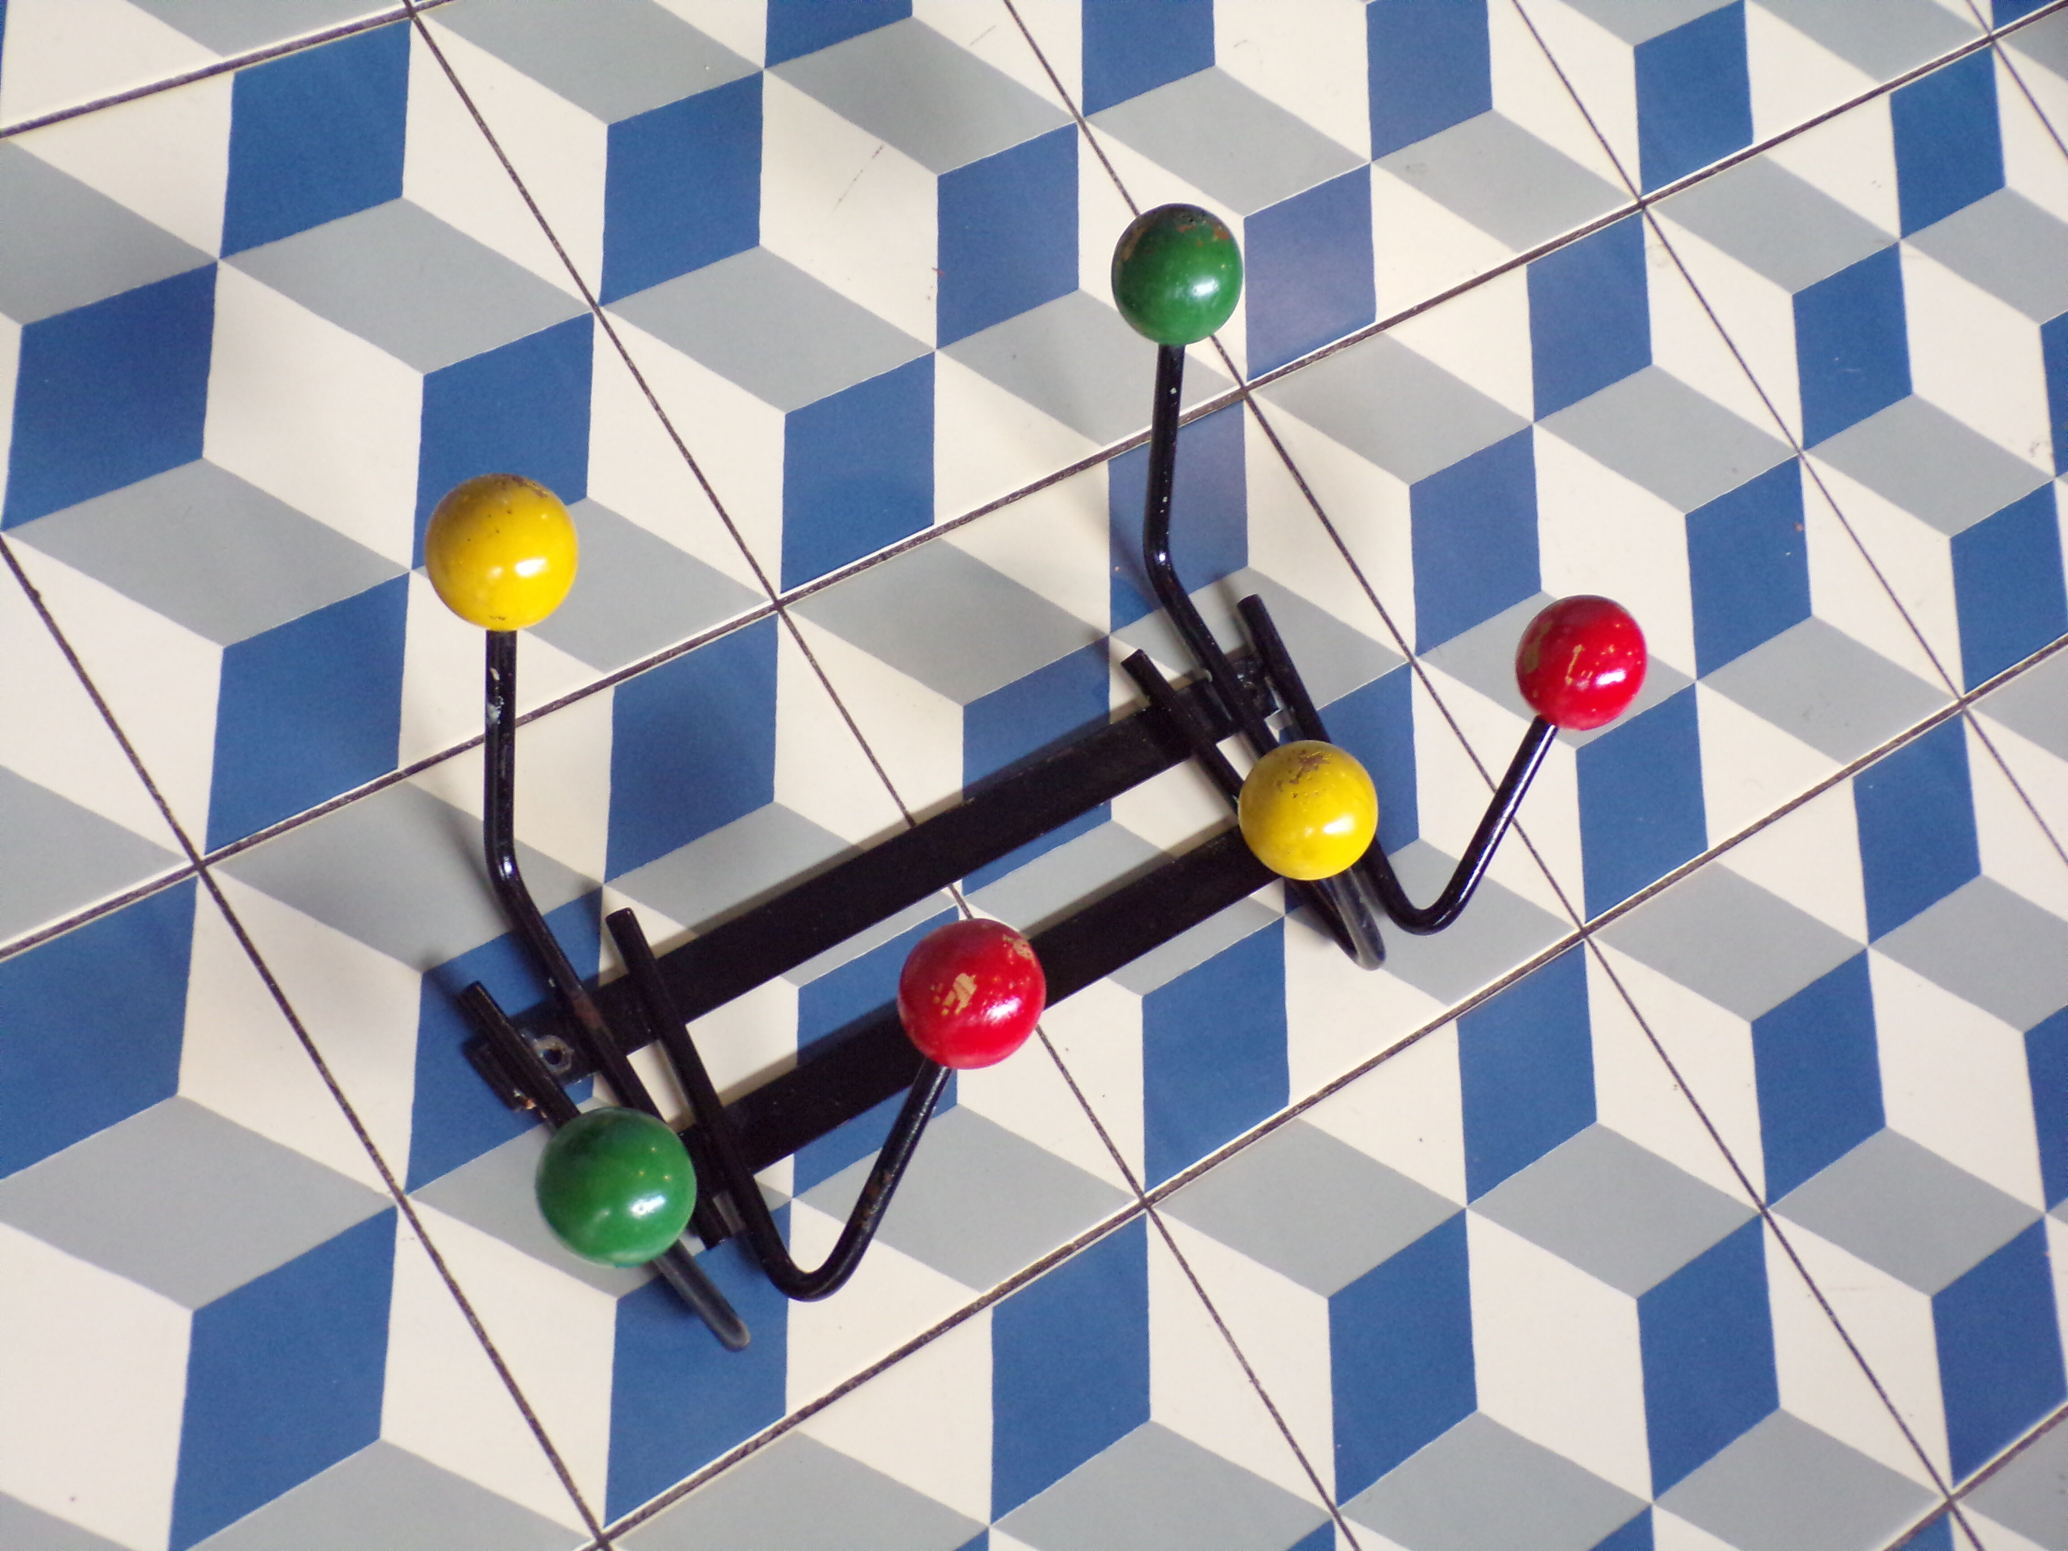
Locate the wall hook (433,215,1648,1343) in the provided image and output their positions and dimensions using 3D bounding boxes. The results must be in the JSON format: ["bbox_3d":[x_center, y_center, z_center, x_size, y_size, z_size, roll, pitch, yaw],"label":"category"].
[{"bbox_3d":[-0.015,-0.012,1.080,0.400,0.100,0.225,-27,83,-36],"label":"wall hook"}]

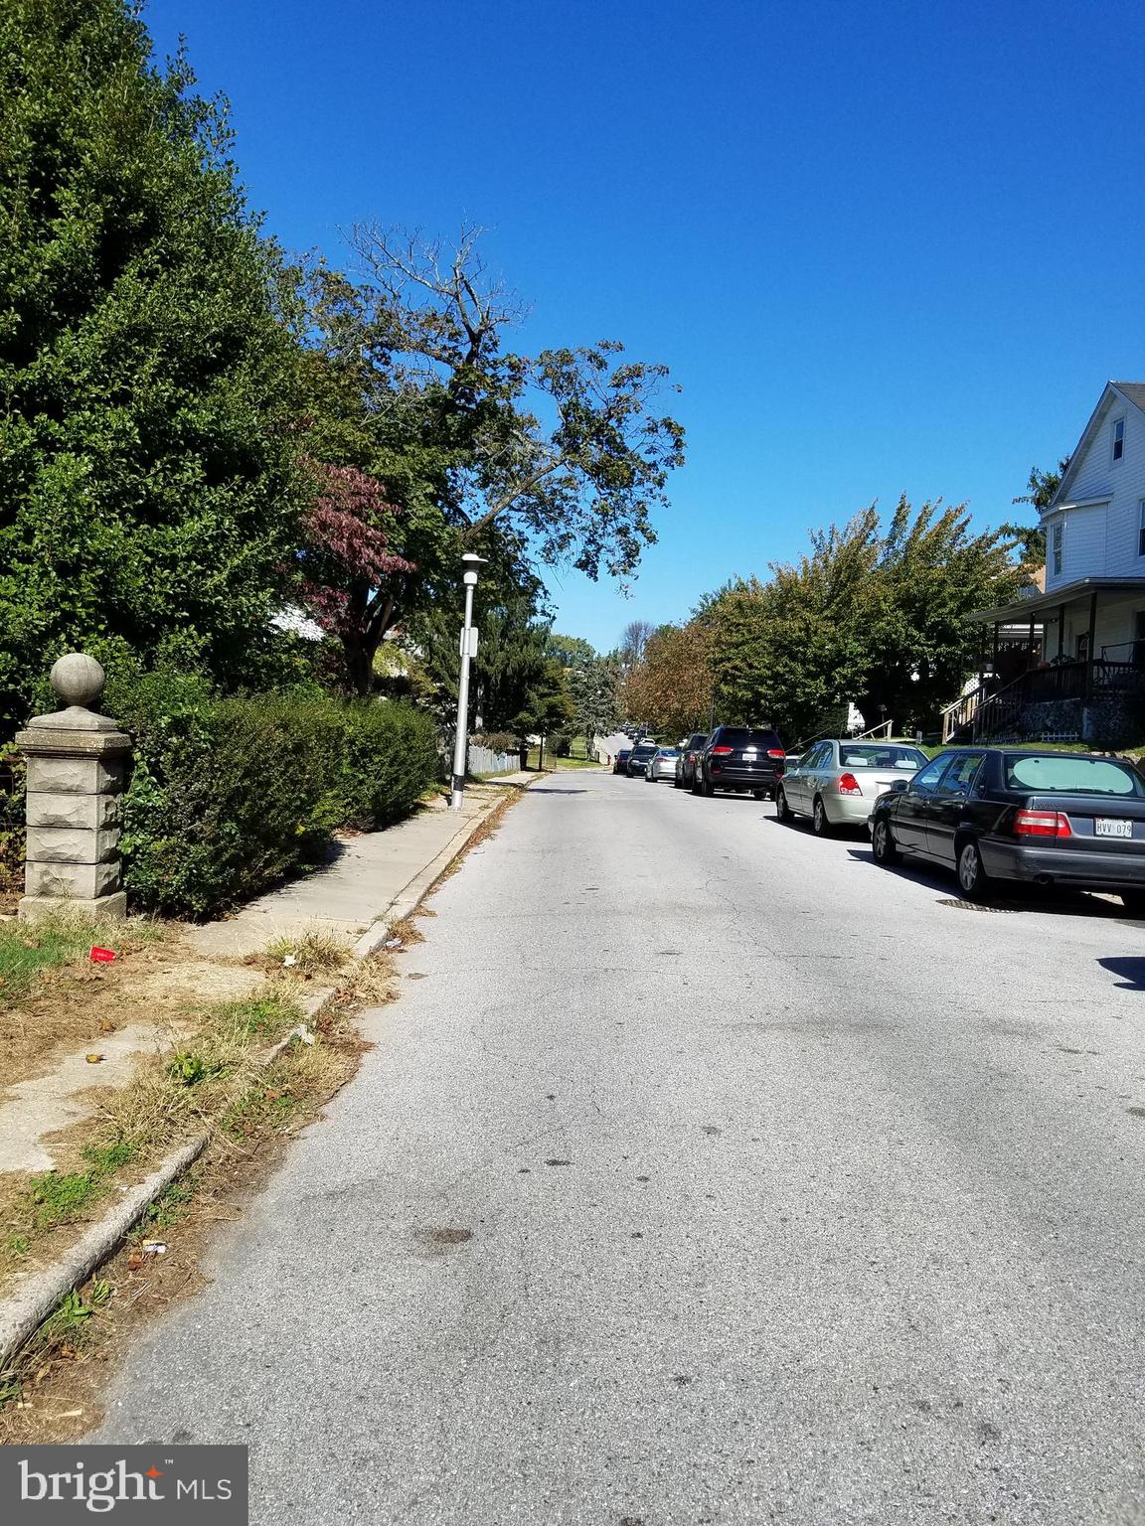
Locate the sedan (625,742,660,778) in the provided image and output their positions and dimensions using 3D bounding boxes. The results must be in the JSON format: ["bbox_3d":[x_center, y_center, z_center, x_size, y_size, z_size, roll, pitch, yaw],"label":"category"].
[{"bbox_3d":[3.750,-0.042,59.800,1.840,1.530,4.700,2,1,1],"label":"sedan"}]

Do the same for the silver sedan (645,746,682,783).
[{"bbox_3d":[4.350,0.155,51.000,1.830,1.460,4.800,2,1,-1],"label":"silver sedan"}]

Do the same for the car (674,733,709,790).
[{"bbox_3d":[4.430,-0.056,37.600,1.880,1.730,4.650,2,1,0],"label":"car"}]

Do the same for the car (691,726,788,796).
[{"bbox_3d":[4.270,-0.053,30.100,1.940,1.760,4.820,2,1,1],"label":"car"}]

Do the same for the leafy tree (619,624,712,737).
[{"bbox_3d":[5.921,-4.270,69.000,6.200,8.600,6.200,2,1,0],"label":"leafy tree"}]

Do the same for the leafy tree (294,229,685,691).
[{"bbox_3d":[-1.865,-4.680,22.000,8.000,10.800,8.000,2,1,0],"label":"leafy tree"}]

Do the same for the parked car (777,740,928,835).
[{"bbox_3d":[4.500,0.358,18.450,1.720,1.425,4.520,2,1,-1],"label":"parked car"}]

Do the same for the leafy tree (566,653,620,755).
[{"bbox_3d":[1.674,-4.208,87.000,4.400,8.200,4.400,2,1,0],"label":"leafy tree"}]

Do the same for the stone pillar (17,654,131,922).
[{"bbox_3d":[-3.170,0.140,7.300,0.550,1.670,0.550,2,1,-5],"label":"stone pillar"}]

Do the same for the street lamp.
[{"bbox_3d":[-1.750,-1.356,18.900,0.420,4.250,0.420,3,1,0],"label":"street lamp"}]

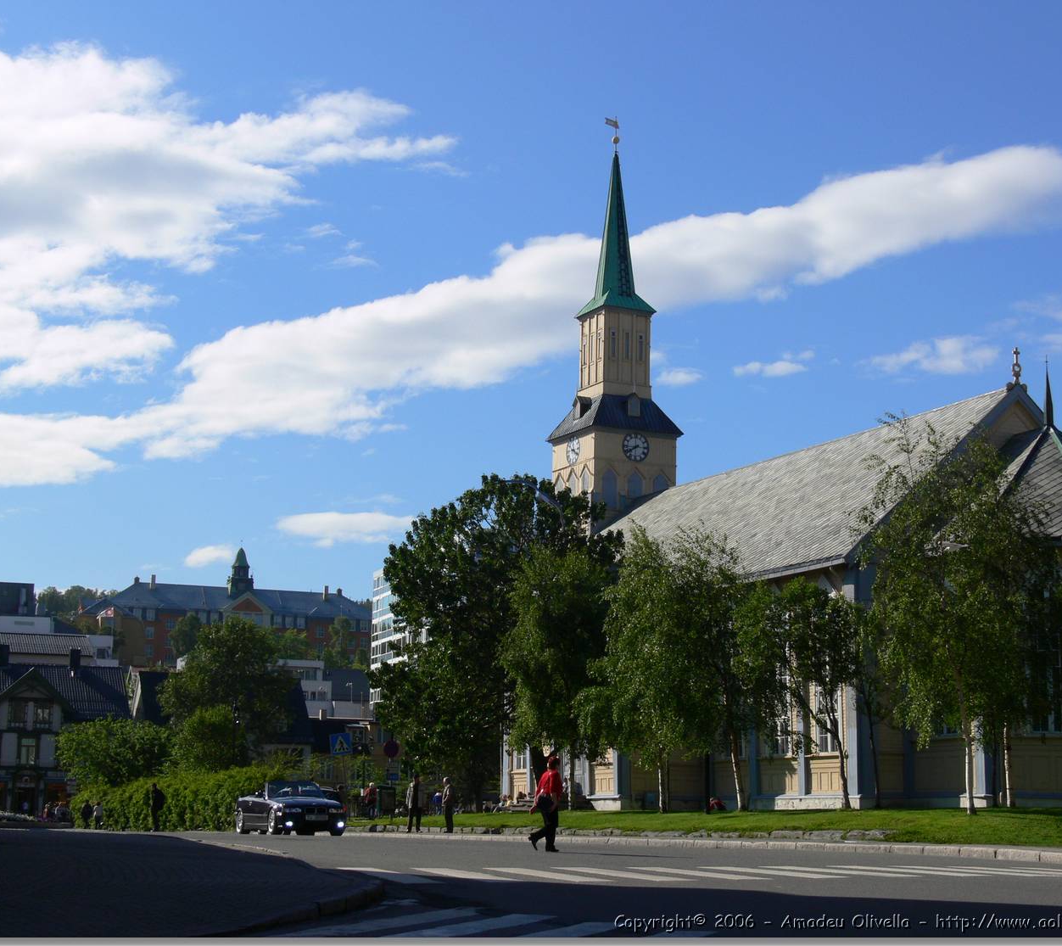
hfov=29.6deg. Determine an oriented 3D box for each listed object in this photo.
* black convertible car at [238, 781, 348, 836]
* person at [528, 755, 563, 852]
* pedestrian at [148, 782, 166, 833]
[{"bbox_3d":[-5.751,8.010,48.094,1.710,1.340,4.430,5,-11,-24],"label":"black convertible car"},{"bbox_3d":[0.270,5.882,35.762,0.600,1.690,0.530,4,-10,-17],"label":"person"},{"bbox_3d":[-13.363,11.976,71.958,0.450,1.730,0.500,5,-11,-23],"label":"pedestrian"}]

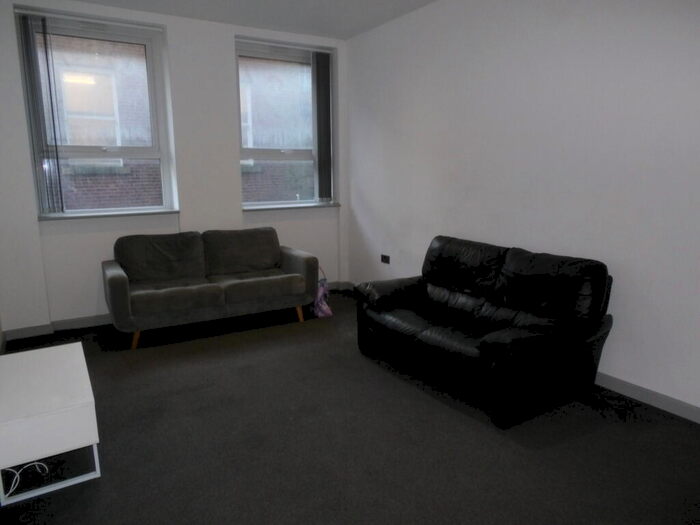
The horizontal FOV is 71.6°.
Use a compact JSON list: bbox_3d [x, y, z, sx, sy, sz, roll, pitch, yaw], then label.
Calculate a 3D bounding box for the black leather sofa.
[{"bbox_3d":[0.813,0.338,3.319,0.890,0.843,1.500,-7,12,-30],"label":"black leather sofa"}]

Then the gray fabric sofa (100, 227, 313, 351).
[{"bbox_3d":[-1.232,0.151,4.432,1.754,0.833,0.781,-6,12,-28],"label":"gray fabric sofa"}]

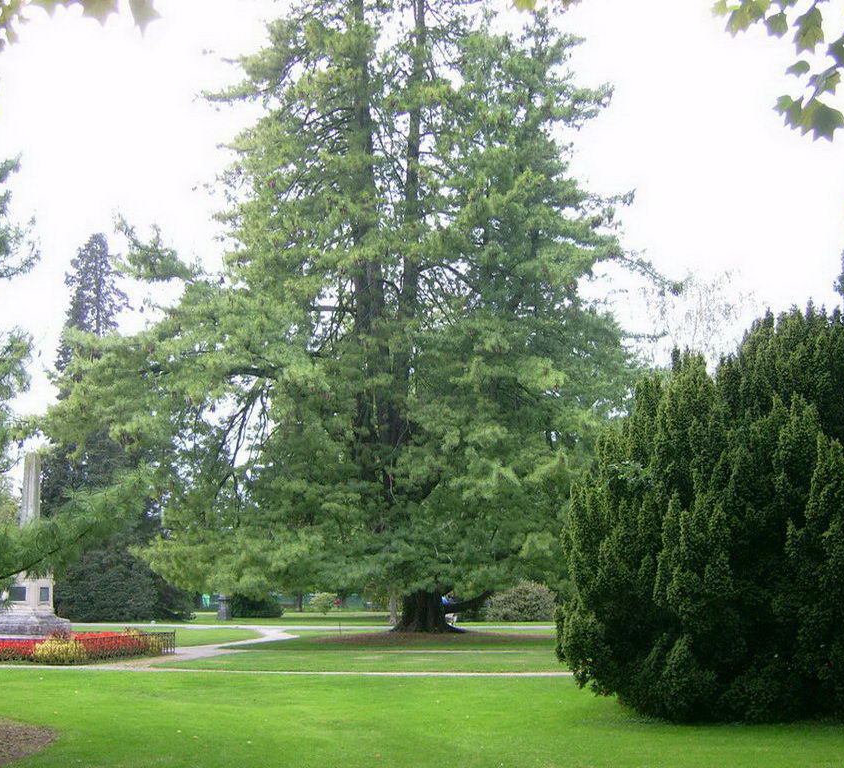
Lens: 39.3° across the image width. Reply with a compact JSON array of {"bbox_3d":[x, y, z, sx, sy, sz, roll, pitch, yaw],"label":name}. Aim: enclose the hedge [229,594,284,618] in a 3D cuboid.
[{"bbox_3d":[-9.776,13.317,70.766,3.200,1.550,2.200,1,-10,-4],"label":"hedge"}]

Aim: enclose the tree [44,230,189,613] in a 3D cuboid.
[{"bbox_3d":[-17.391,2.140,66.642,8.200,22.168,8.200,2,-10,-15],"label":"tree"}]

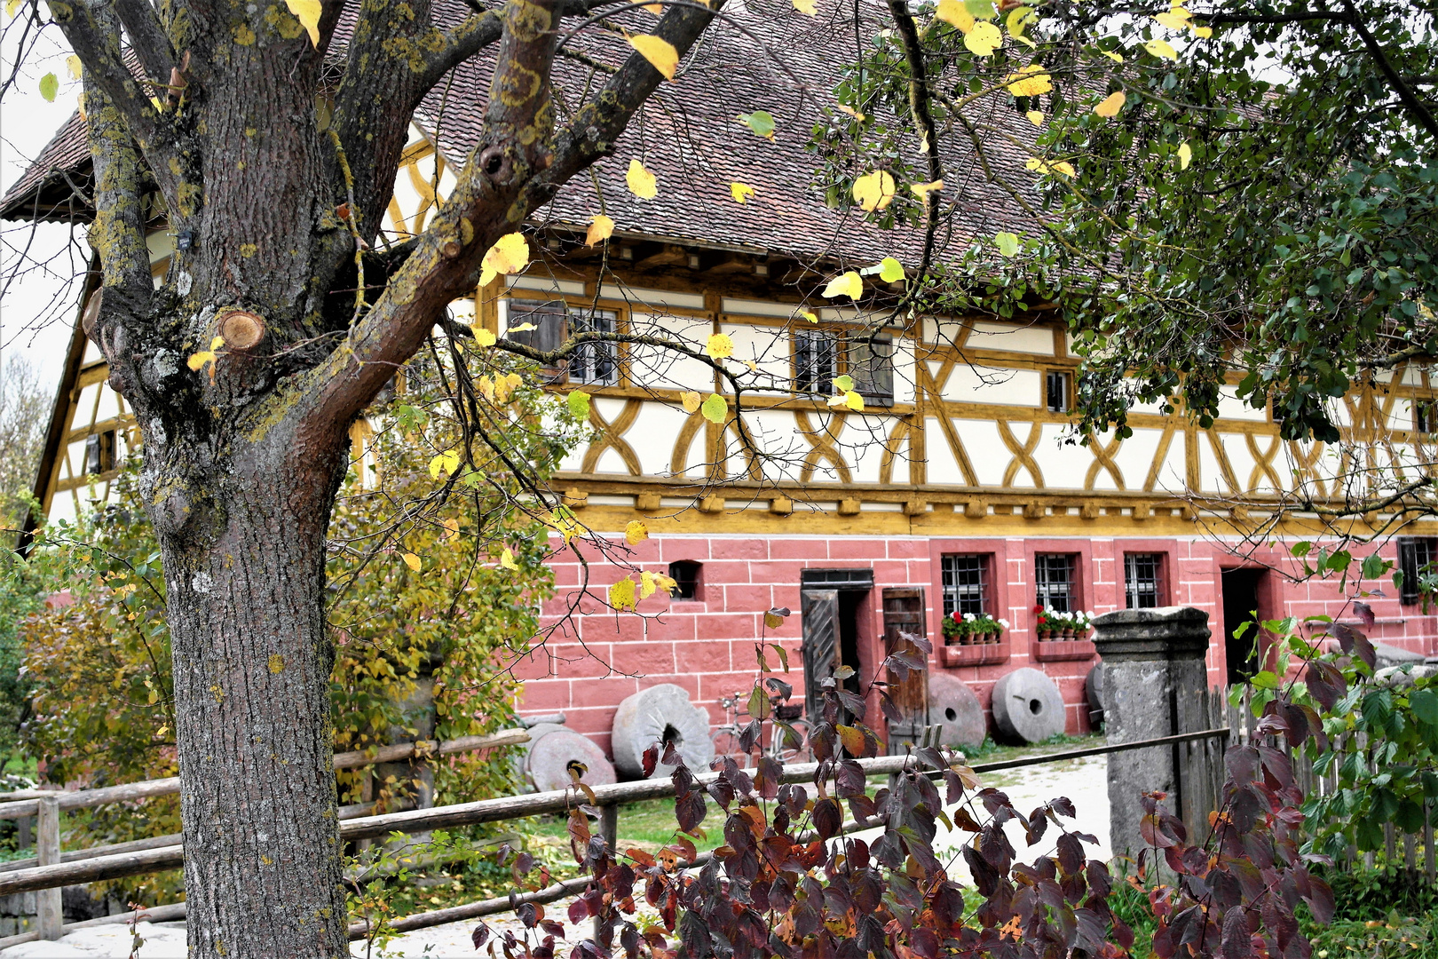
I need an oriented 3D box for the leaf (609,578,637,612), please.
[{"bbox_3d":[-0.231,0.276,5.100,0.064,0.081,0.020,-2,-4,-3],"label":"leaf"}]

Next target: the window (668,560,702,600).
[{"bbox_3d":[-0.456,1.212,25.431,0.520,0.470,0.170,2,-6,-40],"label":"window"}]

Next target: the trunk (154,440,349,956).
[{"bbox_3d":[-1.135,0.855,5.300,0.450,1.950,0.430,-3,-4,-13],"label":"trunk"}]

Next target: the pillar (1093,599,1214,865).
[{"bbox_3d":[2.915,1.782,14.100,0.570,1.780,0.570,-6,-6,40],"label":"pillar"}]

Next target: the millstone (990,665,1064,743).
[{"bbox_3d":[4.196,3.101,28.601,1.070,1.070,0.270,1,-21,-36],"label":"millstone"}]

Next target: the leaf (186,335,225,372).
[{"bbox_3d":[-1.213,-0.299,5.000,0.092,0.088,0.035,-1,-4,-14],"label":"leaf"}]

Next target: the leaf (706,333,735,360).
[{"bbox_3d":[0.003,-0.321,5.100,0.067,0.062,0.020,-2,-4,0],"label":"leaf"}]

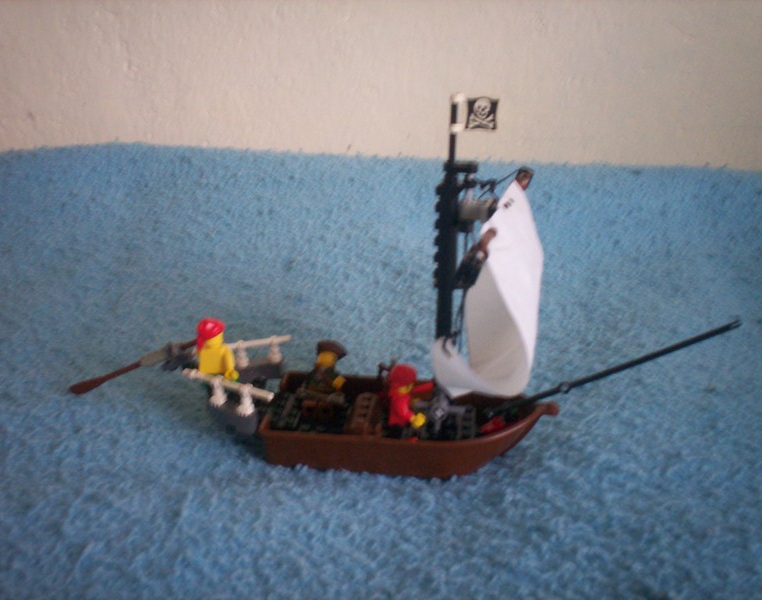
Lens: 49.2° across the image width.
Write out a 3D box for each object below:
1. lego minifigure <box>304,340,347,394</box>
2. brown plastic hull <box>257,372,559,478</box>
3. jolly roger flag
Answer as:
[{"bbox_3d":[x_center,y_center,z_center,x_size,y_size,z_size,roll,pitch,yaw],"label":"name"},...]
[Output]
[{"bbox_3d":[-0.028,0.039,0.420,0.025,0.035,0.021,3,22,5],"label":"lego minifigure"},{"bbox_3d":[0.016,0.061,0.416,0.144,0.030,0.064,3,22,5],"label":"brown plastic hull"},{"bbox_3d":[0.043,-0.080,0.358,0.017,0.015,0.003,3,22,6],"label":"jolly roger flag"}]

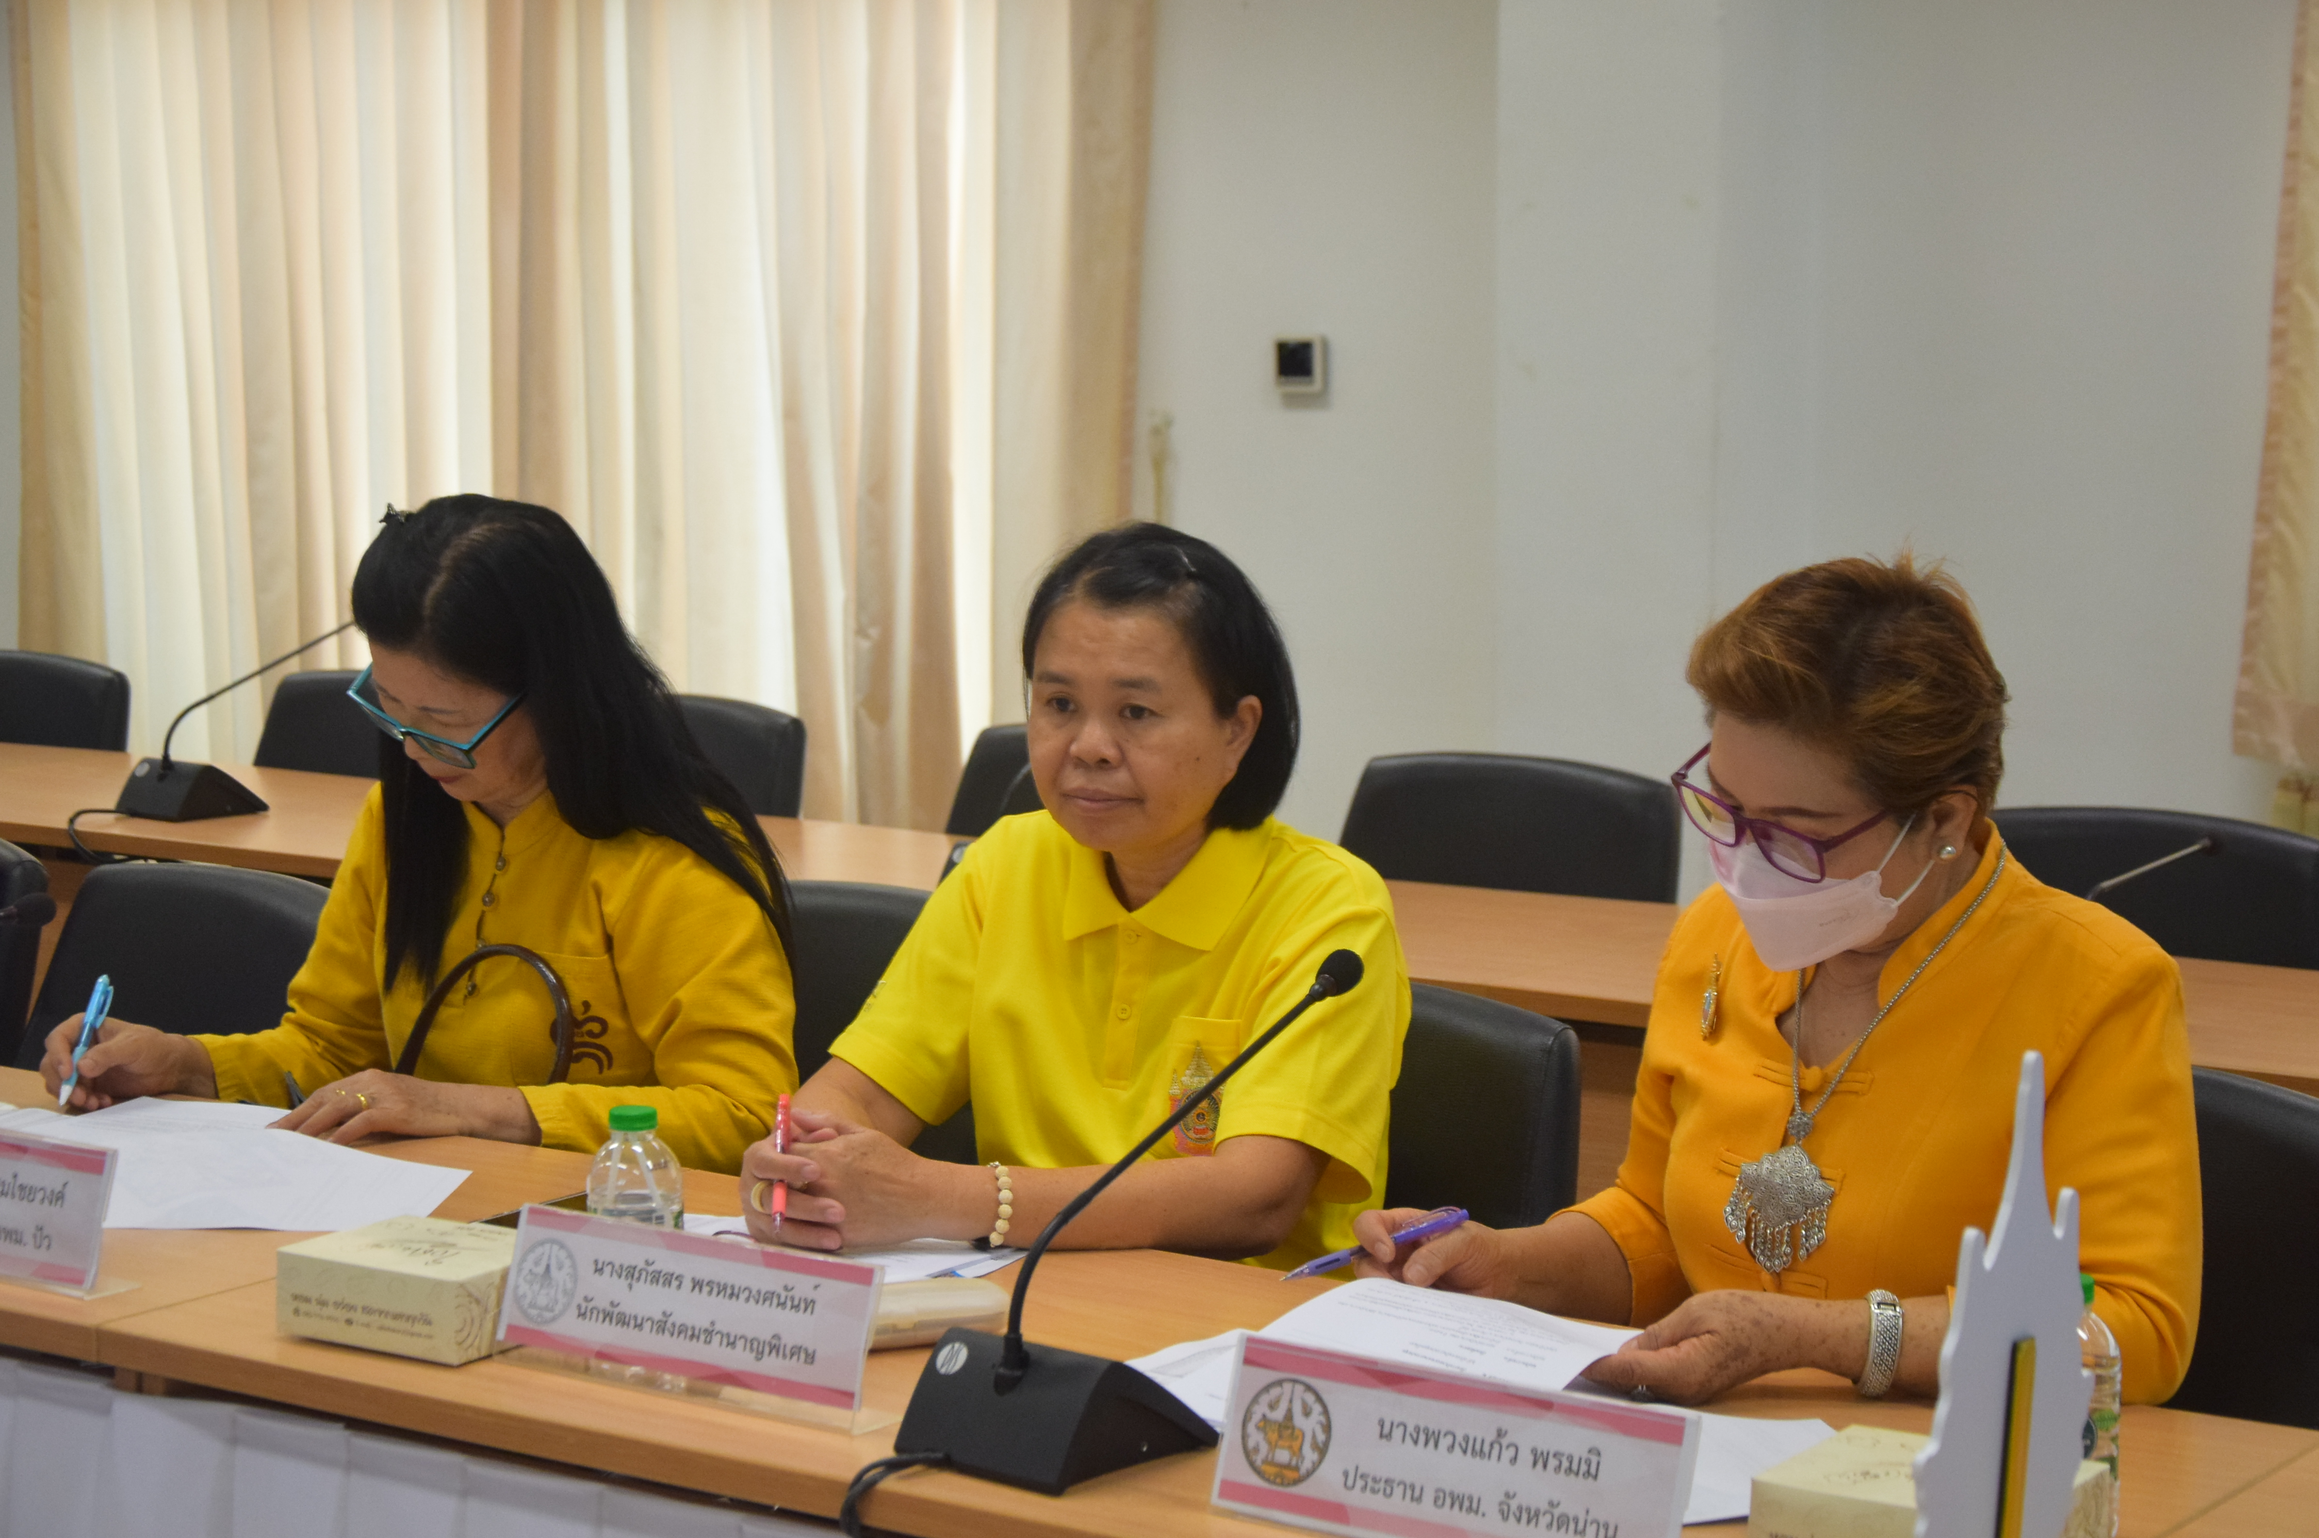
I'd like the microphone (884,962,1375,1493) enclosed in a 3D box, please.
[{"bbox_3d":[0.011,0.257,2.560,0.140,0.248,0.390,5,8,34],"label":"microphone"}]

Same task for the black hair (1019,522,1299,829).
[{"bbox_3d":[0.002,-0.067,3.093,0.178,0.212,0.210,4,8,33],"label":"black hair"}]

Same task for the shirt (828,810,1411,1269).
[{"bbox_3d":[-0.013,0.301,3.252,0.450,0.560,0.320,5,8,34],"label":"shirt"}]

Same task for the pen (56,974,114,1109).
[{"bbox_3d":[-0.904,0.228,3.628,0.015,0.132,0.012,12,-35,-3],"label":"pen"}]

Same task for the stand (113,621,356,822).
[{"bbox_3d":[-1.179,-0.080,5.691,0.150,0.245,0.410,5,8,34],"label":"stand"}]

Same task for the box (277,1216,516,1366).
[{"bbox_3d":[-0.461,0.332,2.753,0.150,0.053,0.122,5,8,34],"label":"box"}]

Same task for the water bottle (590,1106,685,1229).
[{"bbox_3d":[-0.328,0.288,2.698,0.060,0.152,0.060,0,7,0],"label":"water bottle"}]

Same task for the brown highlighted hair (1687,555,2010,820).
[{"bbox_3d":[0.441,-0.053,2.753,0.178,0.175,0.212,5,22,37],"label":"brown highlighted hair"}]

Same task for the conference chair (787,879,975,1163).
[{"bbox_3d":[-0.403,0.571,3.889,0.560,0.870,0.600,5,8,34],"label":"conference chair"}]

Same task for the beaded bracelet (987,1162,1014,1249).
[{"bbox_3d":[-0.117,0.314,3.109,0.012,0.066,0.063,6,5,-12],"label":"beaded bracelet"}]

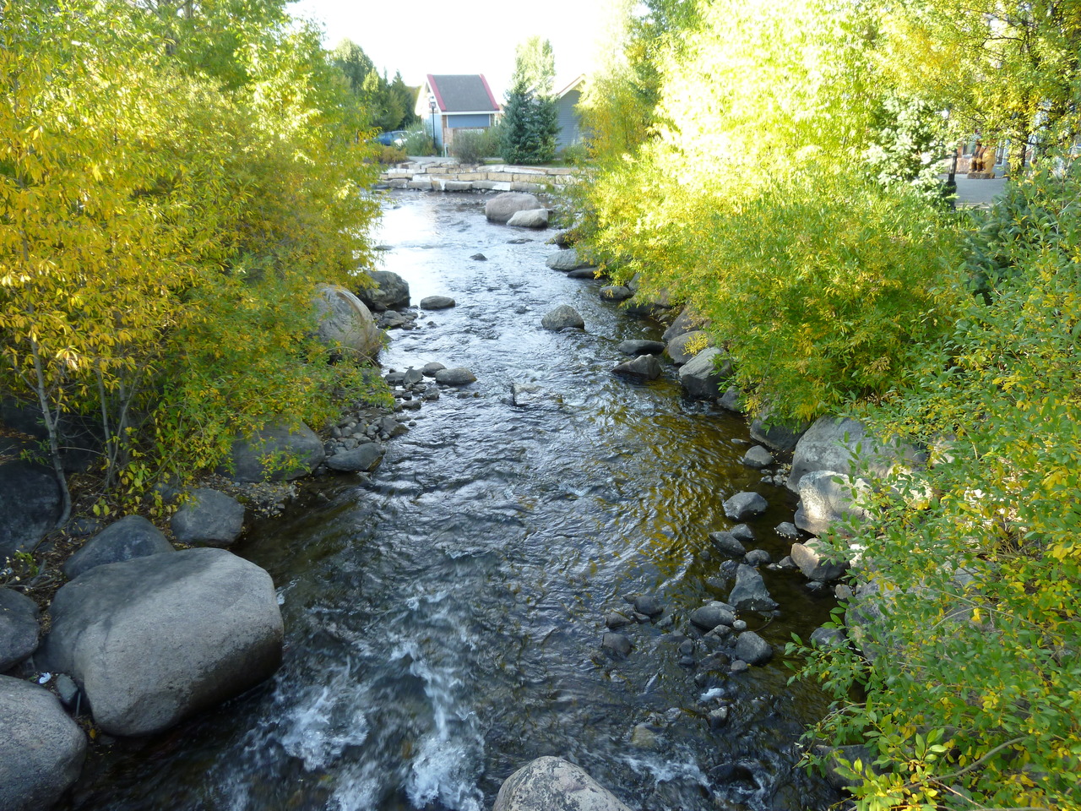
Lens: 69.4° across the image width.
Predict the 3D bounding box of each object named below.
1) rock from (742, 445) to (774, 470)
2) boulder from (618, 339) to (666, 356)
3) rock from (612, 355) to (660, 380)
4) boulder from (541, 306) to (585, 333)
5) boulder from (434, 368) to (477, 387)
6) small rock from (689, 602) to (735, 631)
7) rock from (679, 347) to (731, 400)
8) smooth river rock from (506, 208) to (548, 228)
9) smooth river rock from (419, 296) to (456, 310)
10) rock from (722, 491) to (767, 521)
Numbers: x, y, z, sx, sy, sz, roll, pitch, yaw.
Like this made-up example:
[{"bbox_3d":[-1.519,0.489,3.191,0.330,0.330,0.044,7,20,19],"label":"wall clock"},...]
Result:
[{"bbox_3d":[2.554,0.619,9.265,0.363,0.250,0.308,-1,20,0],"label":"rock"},{"bbox_3d":[1.804,-1.036,13.965,0.869,0.215,0.521,2,20,5],"label":"boulder"},{"bbox_3d":[1.544,-0.614,12.587,0.782,0.380,0.508,5,20,14],"label":"rock"},{"bbox_3d":[0.450,-1.729,15.431,0.850,0.498,0.680,0,20,0],"label":"boulder"},{"bbox_3d":[-1.251,-0.432,11.566,0.610,0.247,0.397,-1,20,0],"label":"boulder"},{"bbox_3d":[1.320,1.622,6.001,0.344,0.182,0.224,-1,20,0],"label":"small rock"},{"bbox_3d":[2.466,-0.464,11.634,0.773,0.771,0.811,-1,20,0],"label":"rock"},{"bbox_3d":[-0.467,-7.113,29.825,1.610,0.724,1.207,-1,20,0],"label":"smooth river rock"},{"bbox_3d":[-2.429,-2.429,18.332,0.840,0.310,0.620,-1,20,0],"label":"smooth river rock"},{"bbox_3d":[1.994,0.984,7.623,0.421,0.242,0.337,-1,20,0],"label":"rock"}]

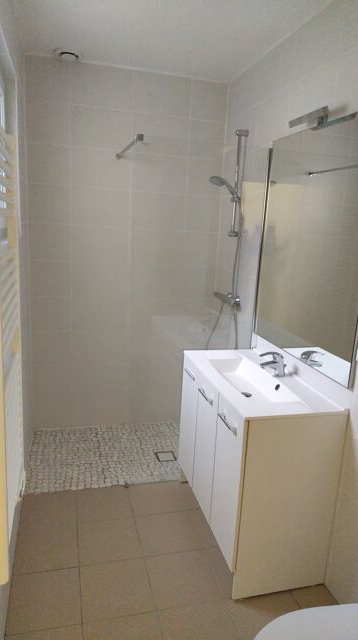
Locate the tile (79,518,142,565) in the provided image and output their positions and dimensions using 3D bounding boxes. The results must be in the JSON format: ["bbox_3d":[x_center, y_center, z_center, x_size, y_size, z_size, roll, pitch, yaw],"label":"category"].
[{"bbox_3d":[-0.344,1.093,2.109,0.293,0.010,0.293,0,13,-15],"label":"tile"}]

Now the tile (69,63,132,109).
[{"bbox_3d":[-0.494,-1.503,2.743,0.400,0.254,0.010,0,13,-15],"label":"tile"}]

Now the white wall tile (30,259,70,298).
[{"bbox_3d":[-0.883,-0.279,2.926,0.273,0.250,0.010,0,13,-15],"label":"white wall tile"}]

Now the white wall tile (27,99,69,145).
[{"bbox_3d":[-0.832,-1.255,2.719,0.275,0.251,0.010,0,13,-15],"label":"white wall tile"}]

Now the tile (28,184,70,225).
[{"bbox_3d":[-0.857,-0.767,2.818,0.273,0.250,0.010,0,13,-15],"label":"tile"}]

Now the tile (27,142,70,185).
[{"bbox_3d":[-0.845,-1.011,2.773,0.275,0.251,0.010,0,13,-15],"label":"tile"}]

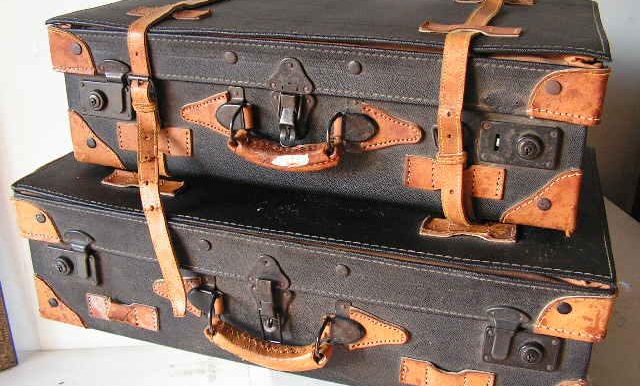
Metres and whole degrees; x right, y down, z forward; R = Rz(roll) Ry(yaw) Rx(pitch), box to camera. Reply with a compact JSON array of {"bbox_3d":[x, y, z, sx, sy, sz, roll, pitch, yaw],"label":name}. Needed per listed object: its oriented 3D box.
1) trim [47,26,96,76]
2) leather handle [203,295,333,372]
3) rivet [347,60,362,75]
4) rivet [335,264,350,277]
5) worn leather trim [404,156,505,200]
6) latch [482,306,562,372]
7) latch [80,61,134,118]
[{"bbox_3d":[-0.283,-0.167,0.778,0.058,0.056,0.032,8,27,18],"label":"trim"},{"bbox_3d":[-0.058,0.155,0.723,0.147,0.054,0.047,8,26,16],"label":"leather handle"},{"bbox_3d":[0.035,-0.127,0.678,0.015,0.015,0.005,8,26,17],"label":"rivet"},{"bbox_3d":[0.024,0.081,0.695,0.016,0.017,0.006,8,25,16],"label":"rivet"},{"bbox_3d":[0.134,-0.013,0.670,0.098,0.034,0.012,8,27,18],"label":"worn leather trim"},{"bbox_3d":[0.200,0.148,0.656,0.078,0.068,0.018,8,25,16],"label":"latch"},{"bbox_3d":[-0.252,-0.117,0.768,0.068,0.067,0.018,8,27,18],"label":"latch"}]

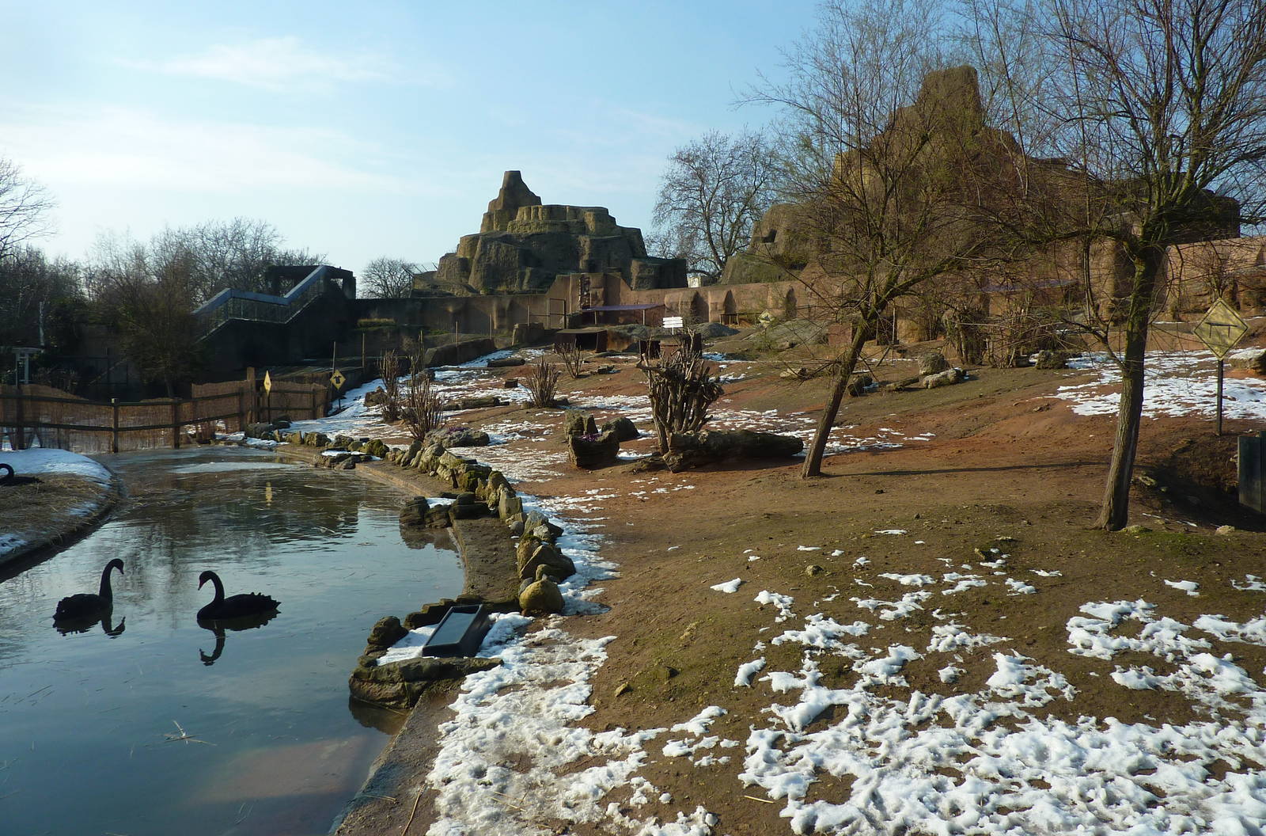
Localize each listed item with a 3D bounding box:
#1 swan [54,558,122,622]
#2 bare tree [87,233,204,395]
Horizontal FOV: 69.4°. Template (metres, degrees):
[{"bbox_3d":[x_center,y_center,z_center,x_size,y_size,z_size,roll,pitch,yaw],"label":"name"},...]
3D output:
[{"bbox_3d":[-5.216,1.623,8.750,0.340,0.480,0.760,1,3,18],"label":"swan"},{"bbox_3d":[-22.956,-4.884,43.000,5.000,7.600,4.800,0,3,0],"label":"bare tree"}]

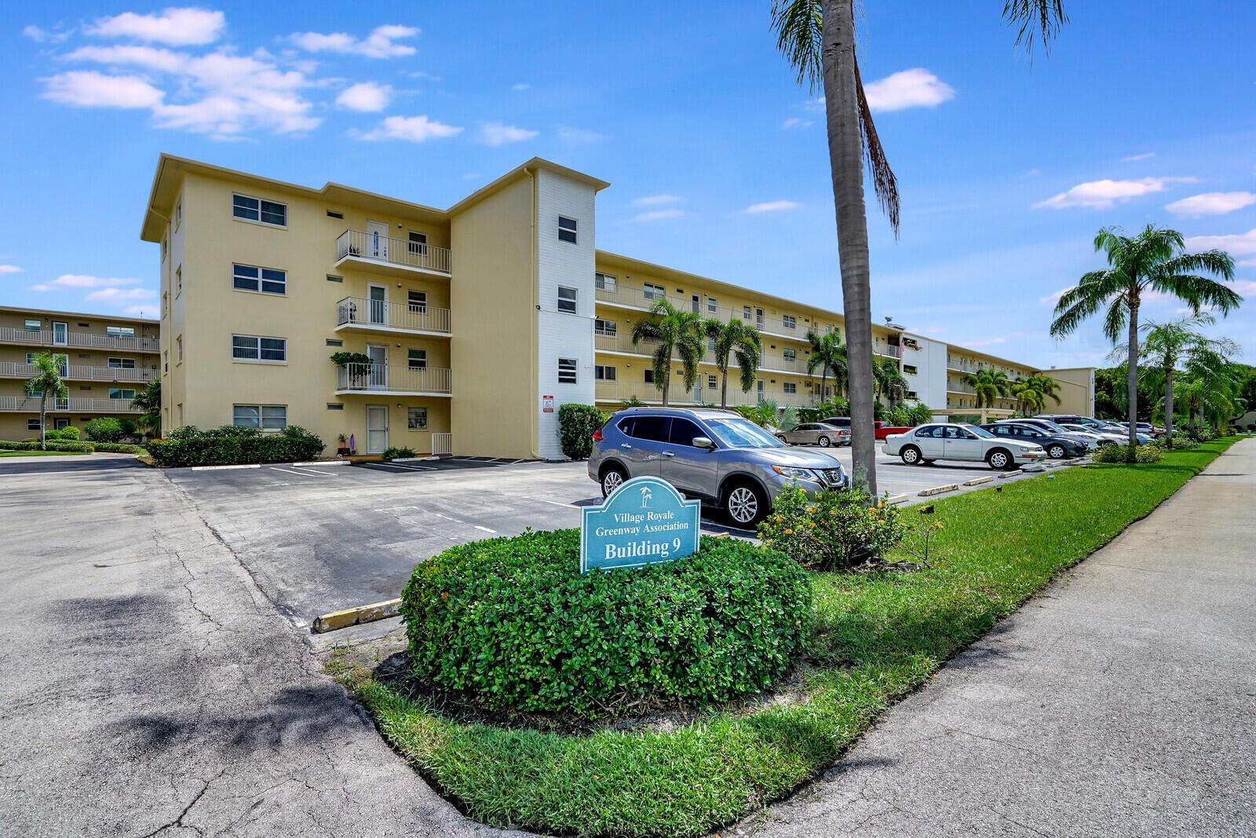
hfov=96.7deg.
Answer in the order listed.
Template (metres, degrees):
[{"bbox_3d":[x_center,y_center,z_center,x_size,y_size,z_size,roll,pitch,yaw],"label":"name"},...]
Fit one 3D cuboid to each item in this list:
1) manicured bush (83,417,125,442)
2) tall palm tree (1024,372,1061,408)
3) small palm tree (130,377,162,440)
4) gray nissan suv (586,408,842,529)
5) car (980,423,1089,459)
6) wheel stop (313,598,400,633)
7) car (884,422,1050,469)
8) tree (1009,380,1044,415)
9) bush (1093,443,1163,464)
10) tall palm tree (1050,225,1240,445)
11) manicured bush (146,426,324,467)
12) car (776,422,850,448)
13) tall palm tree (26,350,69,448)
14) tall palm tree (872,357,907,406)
[{"bbox_3d":[-40.369,0.810,42.994,2.500,2.050,2.200,1,-1,-42],"label":"manicured bush"},{"bbox_3d":[61.652,-2.218,83.025,4.500,8.900,4.500,1,-1,-42],"label":"tall palm tree"},{"bbox_3d":[-36.476,-0.665,43.008,3.100,5.000,3.100,1,-1,-42],"label":"small palm tree"},{"bbox_3d":[1.290,0.647,9.004,1.840,1.730,4.690,0,-1,-40],"label":"gray nissan suv"},{"bbox_3d":[17.700,0.935,24.792,1.800,1.470,4.320,0,-1,-38],"label":"car"},{"bbox_3d":[-1.500,1.475,4.700,1.980,0.115,0.165,0,0,-41],"label":"wheel stop"},{"bbox_3d":[11.050,0.860,18.600,1.780,1.420,4.770,0,0,-40],"label":"car"},{"bbox_3d":[56.000,-1.950,78.500,4.200,7.200,4.200,0,0,-41],"label":"tree"},{"bbox_3d":[18.700,1.200,20.900,2.200,0.750,2.100,0,0,-41],"label":"bush"},{"bbox_3d":[19.350,-2.910,21.200,5.400,9.000,5.400,0,0,-41],"label":"tall palm tree"},{"bbox_3d":[-14.200,0.910,20.400,5.200,1.350,1.600,0,0,-43],"label":"manicured bush"},{"bbox_3d":[11.200,1.037,34.392,1.790,1.450,4.870,0,-1,-41],"label":"car"},{"bbox_3d":[-30.500,-0.980,29.300,1.750,5.200,1.750,0,0,-41],"label":"tall palm tree"},{"bbox_3d":[23.306,-1.832,50.520,3.900,7.500,3.900,1,-1,-42],"label":"tall palm tree"}]

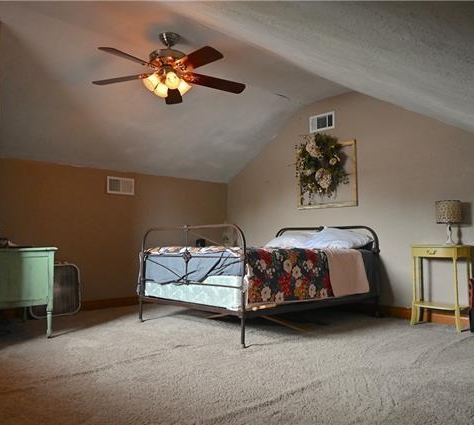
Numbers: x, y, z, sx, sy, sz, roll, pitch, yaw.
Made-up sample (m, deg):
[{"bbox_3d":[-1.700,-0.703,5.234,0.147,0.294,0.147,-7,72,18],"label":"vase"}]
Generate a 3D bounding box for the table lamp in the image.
[{"bbox_3d":[1.887,0.104,3.773,0.200,0.383,0.200,3,-5,-42],"label":"table lamp"}]

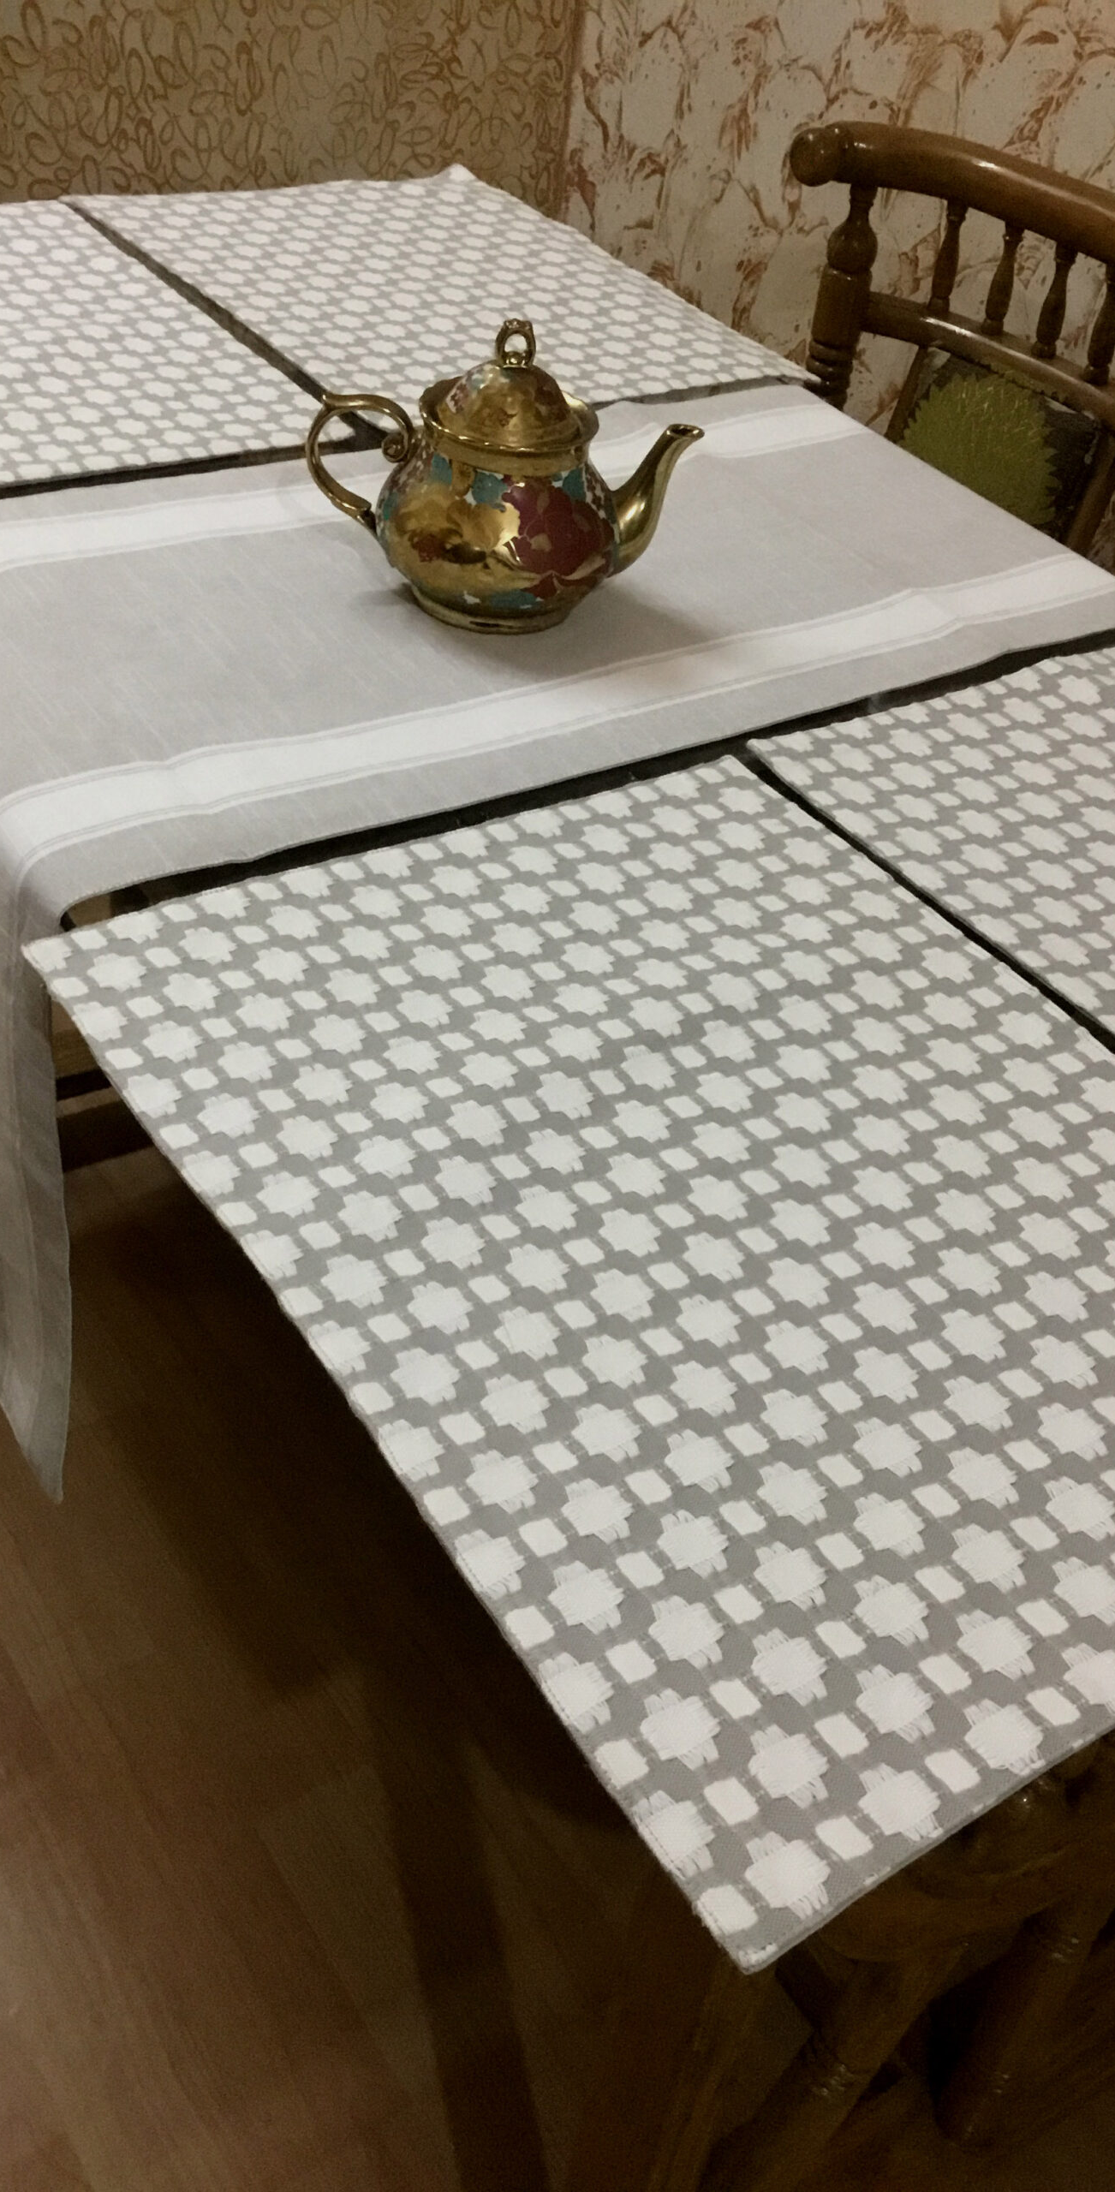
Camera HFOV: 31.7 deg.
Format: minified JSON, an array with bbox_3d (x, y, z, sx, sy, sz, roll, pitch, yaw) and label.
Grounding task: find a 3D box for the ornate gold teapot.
[{"bbox_3d":[-0.031,-0.349,1.085,0.216,0.160,0.128,3,41,-8],"label":"ornate gold teapot"}]

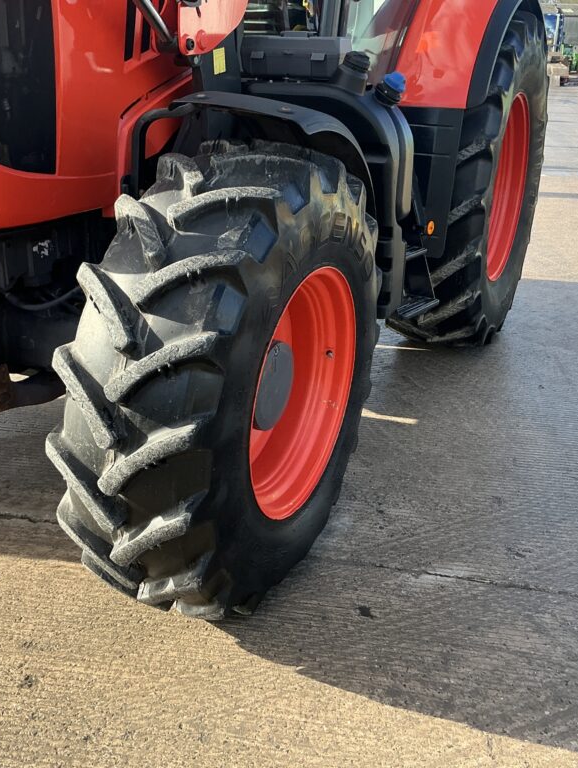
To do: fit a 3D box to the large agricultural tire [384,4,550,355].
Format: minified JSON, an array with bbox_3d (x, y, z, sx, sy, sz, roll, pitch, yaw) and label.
[{"bbox_3d":[1.008,-1.140,4.684,0.610,1.770,1.790,11,25,22],"label":"large agricultural tire"}]

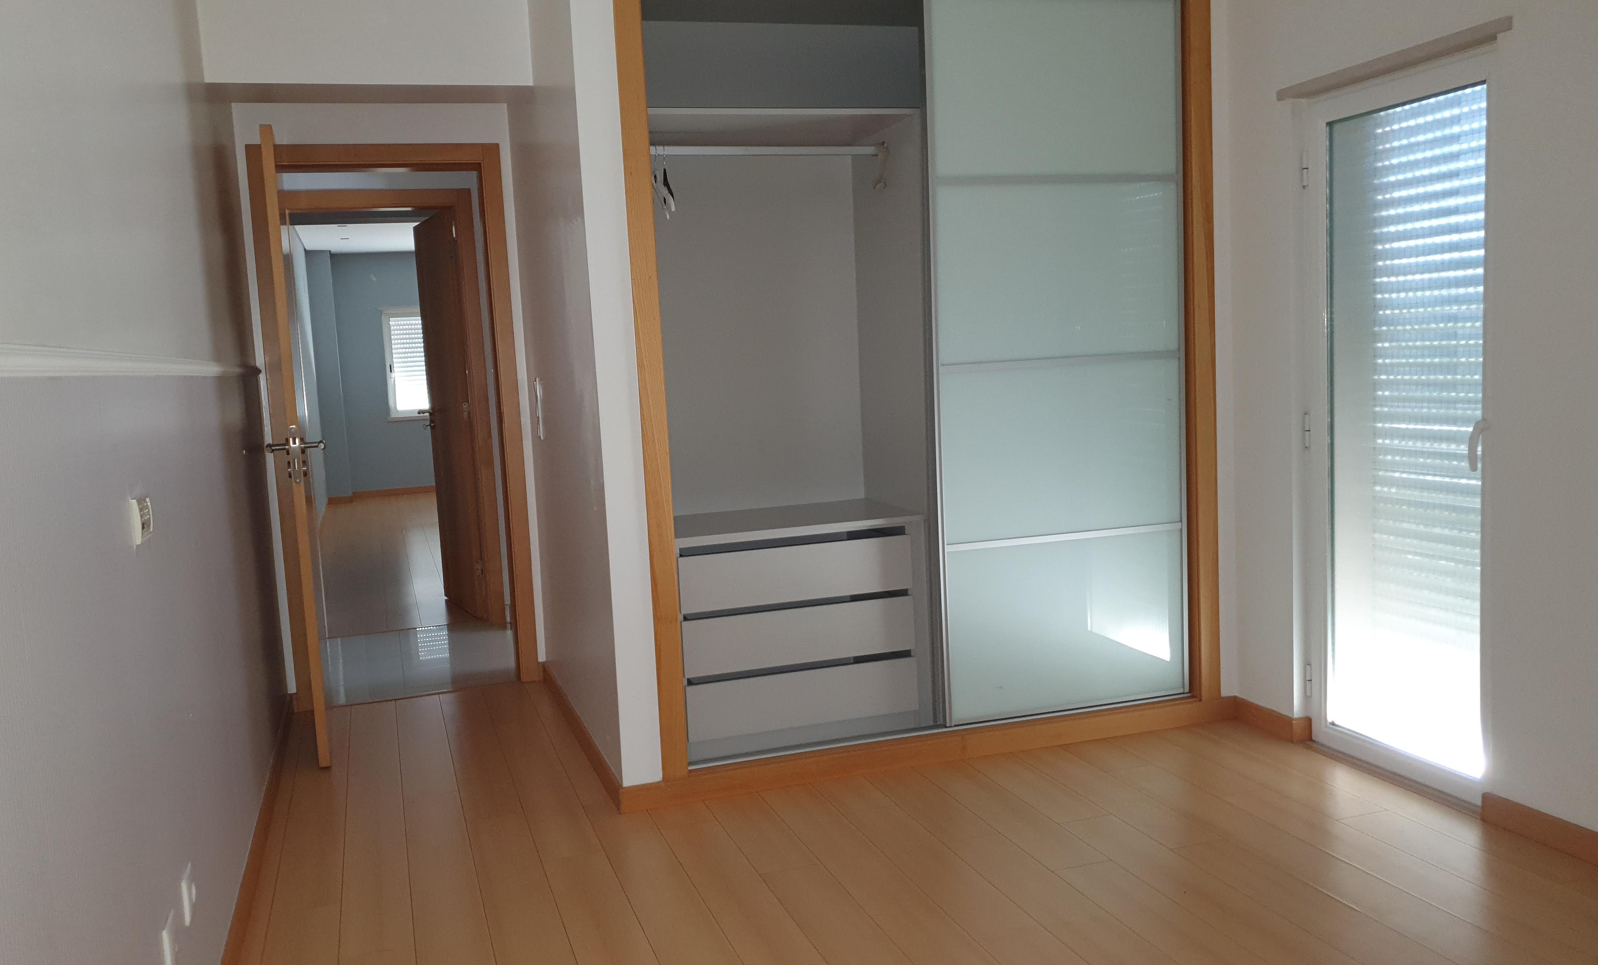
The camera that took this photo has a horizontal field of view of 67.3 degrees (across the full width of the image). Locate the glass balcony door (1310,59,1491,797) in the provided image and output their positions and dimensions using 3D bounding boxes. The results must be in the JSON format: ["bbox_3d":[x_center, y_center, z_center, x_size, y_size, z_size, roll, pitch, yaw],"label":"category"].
[{"bbox_3d":[1.650,-0.124,3.271,0.071,1.900,0.670,-5,7,-19],"label":"glass balcony door"}]

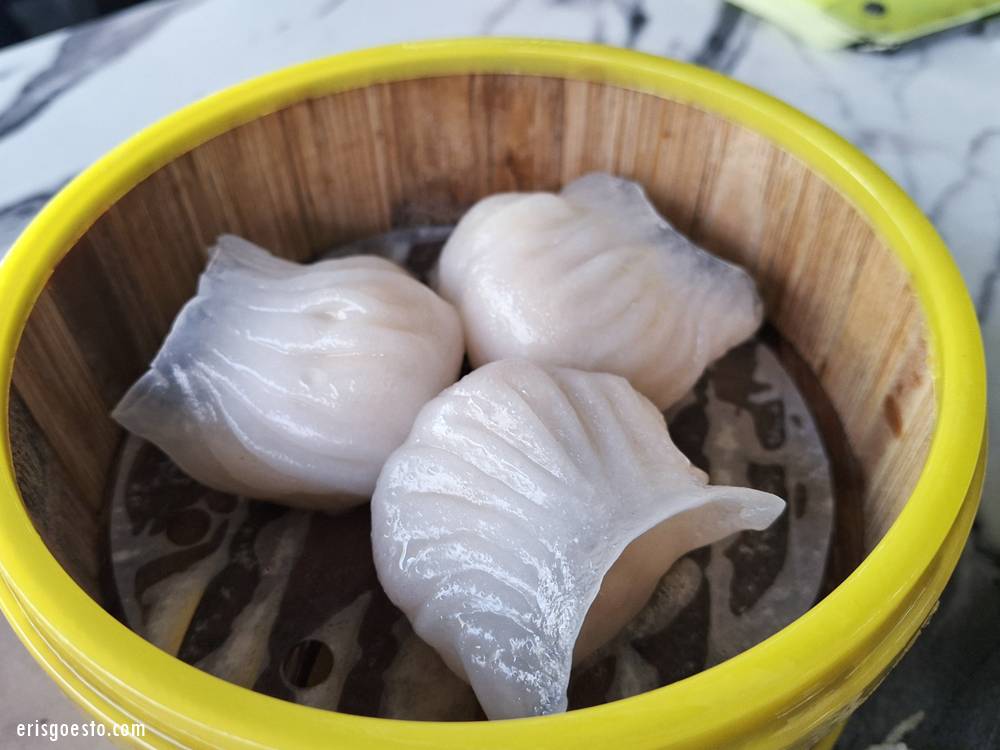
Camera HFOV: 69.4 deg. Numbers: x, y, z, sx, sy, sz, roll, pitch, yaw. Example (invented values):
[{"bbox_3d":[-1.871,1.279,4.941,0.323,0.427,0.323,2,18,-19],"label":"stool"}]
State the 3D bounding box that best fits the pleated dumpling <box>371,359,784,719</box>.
[{"bbox_3d":[0.008,0.020,0.120,0.056,0.031,0.052,-32,55,-23],"label":"pleated dumpling"}]

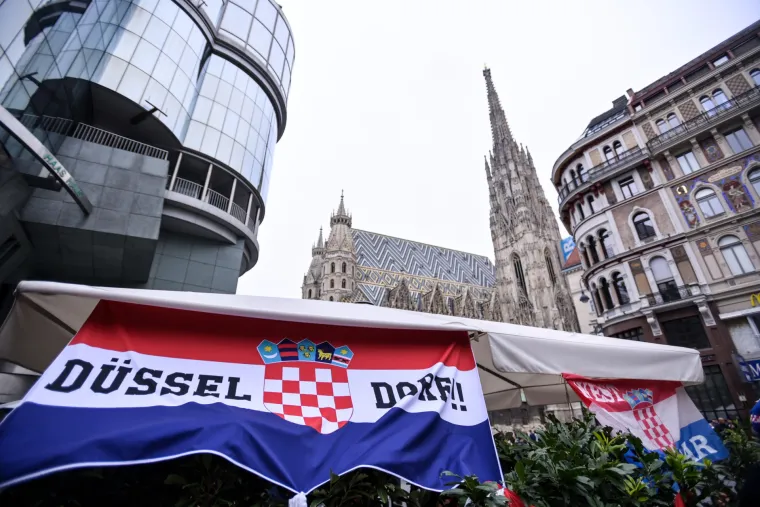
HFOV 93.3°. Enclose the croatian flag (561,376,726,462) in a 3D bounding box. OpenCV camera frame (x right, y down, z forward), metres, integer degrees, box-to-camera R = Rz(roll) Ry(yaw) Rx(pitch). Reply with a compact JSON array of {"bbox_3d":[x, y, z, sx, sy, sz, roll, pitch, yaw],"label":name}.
[{"bbox_3d":[1.991,1.087,2.546,1.450,0.780,0.300,11,-28,-24],"label":"croatian flag"}]

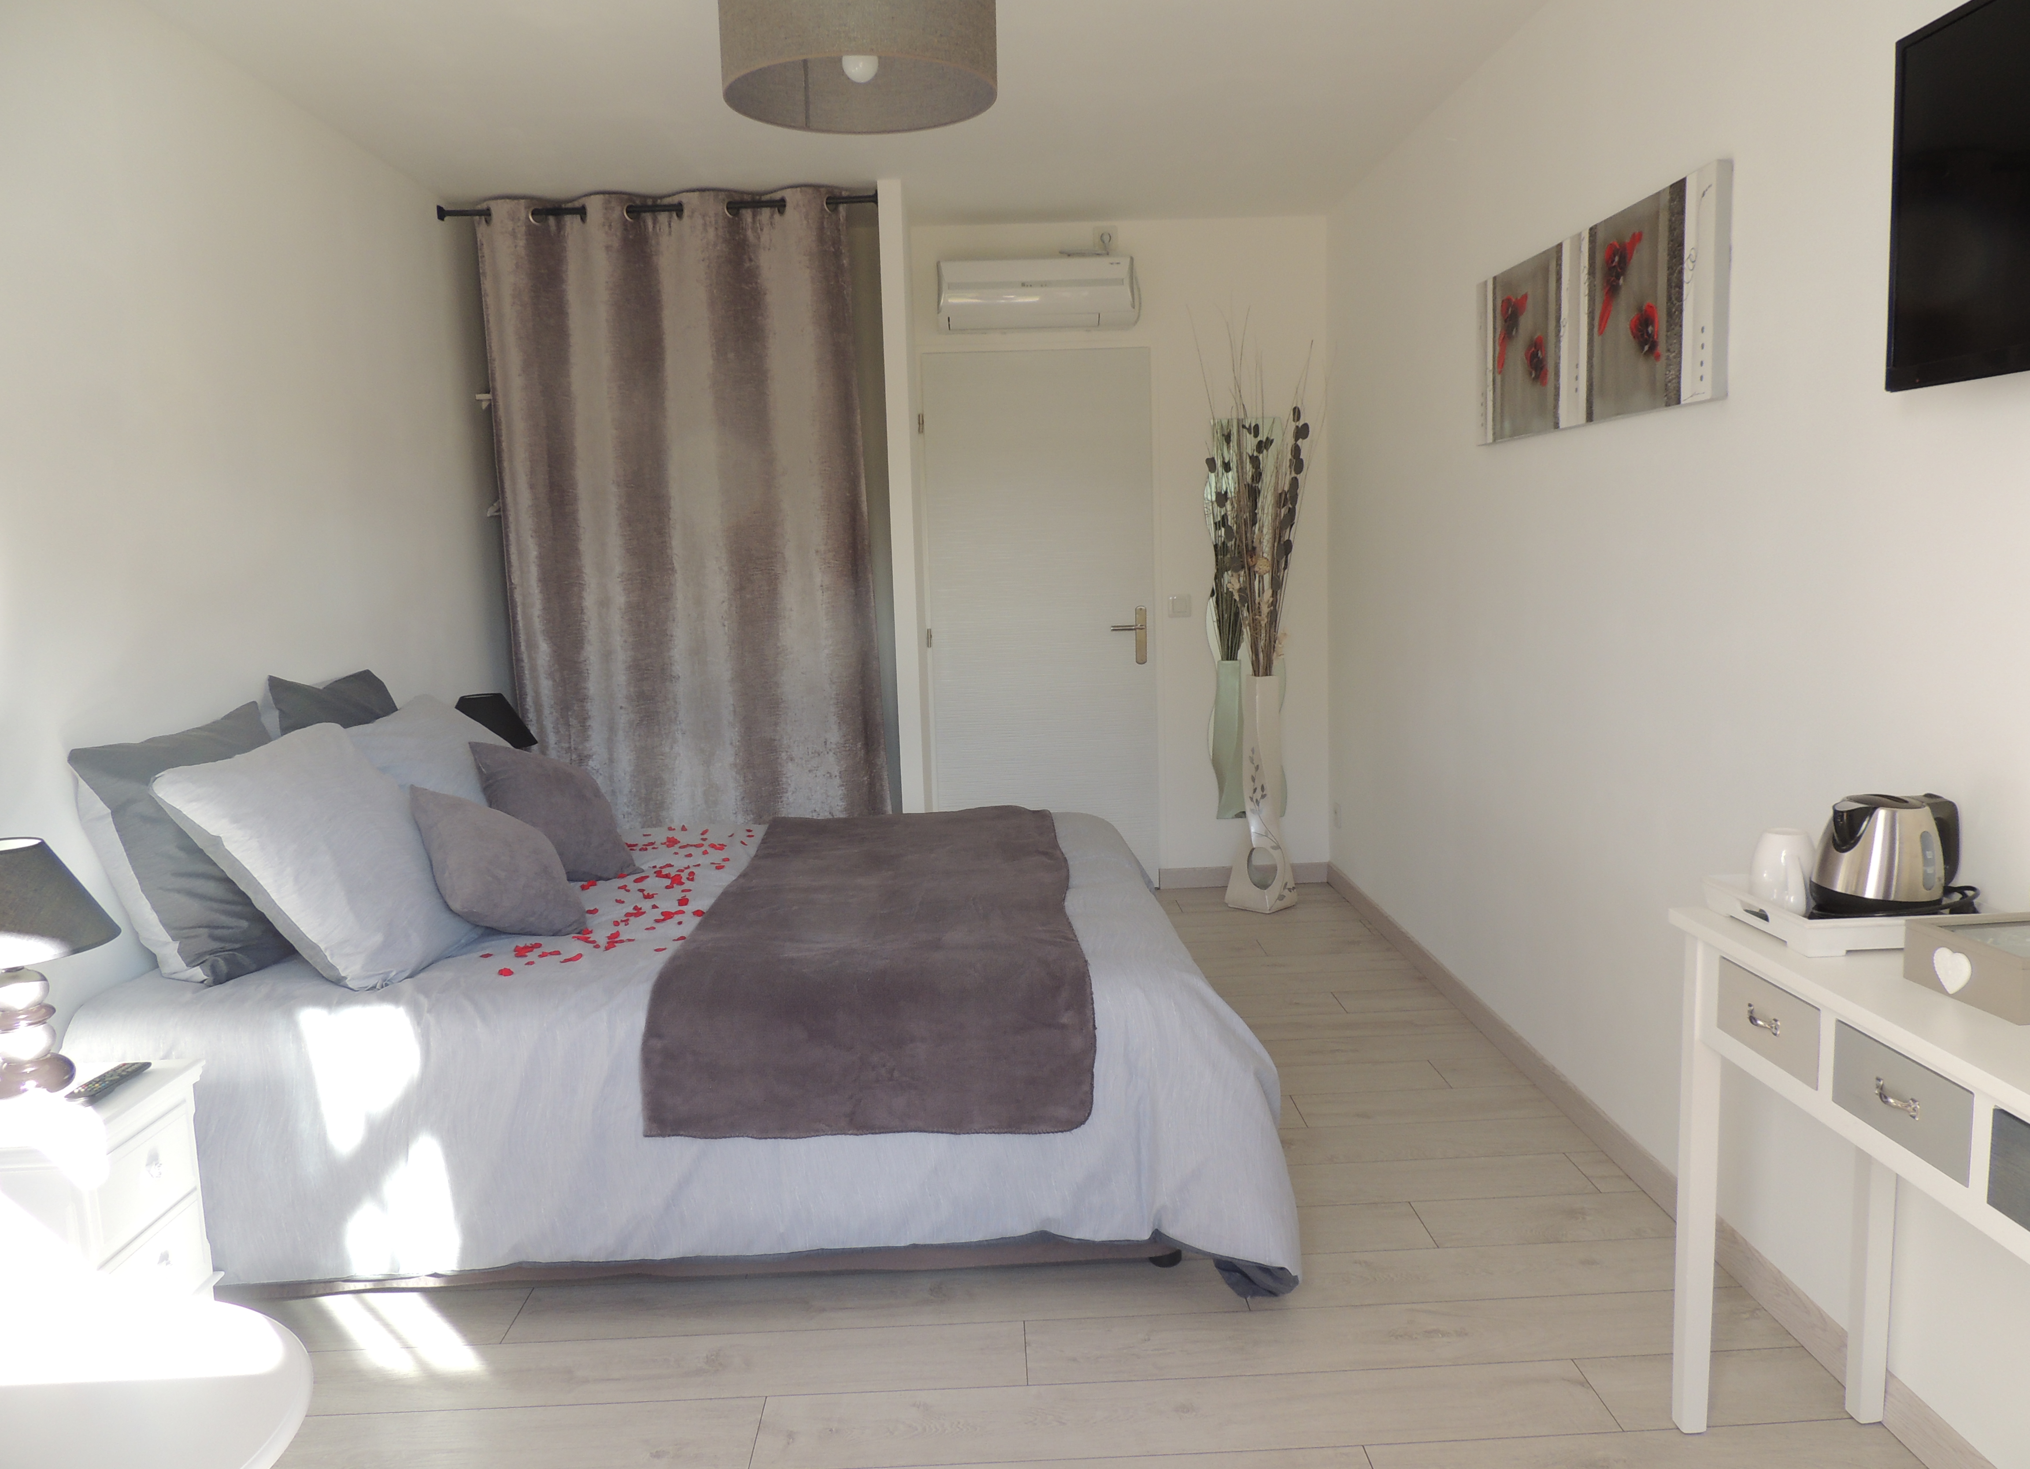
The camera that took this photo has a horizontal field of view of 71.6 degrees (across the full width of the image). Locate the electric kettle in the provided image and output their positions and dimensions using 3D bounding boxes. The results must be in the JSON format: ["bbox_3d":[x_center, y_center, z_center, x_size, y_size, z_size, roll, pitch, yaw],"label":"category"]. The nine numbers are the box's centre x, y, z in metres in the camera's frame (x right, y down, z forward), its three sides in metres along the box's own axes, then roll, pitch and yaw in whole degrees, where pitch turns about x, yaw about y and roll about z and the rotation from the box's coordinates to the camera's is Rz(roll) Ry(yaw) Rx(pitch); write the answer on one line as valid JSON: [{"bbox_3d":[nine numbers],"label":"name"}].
[{"bbox_3d":[1.163,0.169,1.873,0.195,0.176,0.152,-4,8,-15],"label":"electric kettle"}]

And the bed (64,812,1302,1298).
[{"bbox_3d":[-0.613,0.626,3.248,2.140,0.610,1.730,-2,8,-1],"label":"bed"}]

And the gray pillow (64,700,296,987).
[{"bbox_3d":[-1.546,0.209,2.818,0.180,0.520,0.640,-19,8,1],"label":"gray pillow"}]

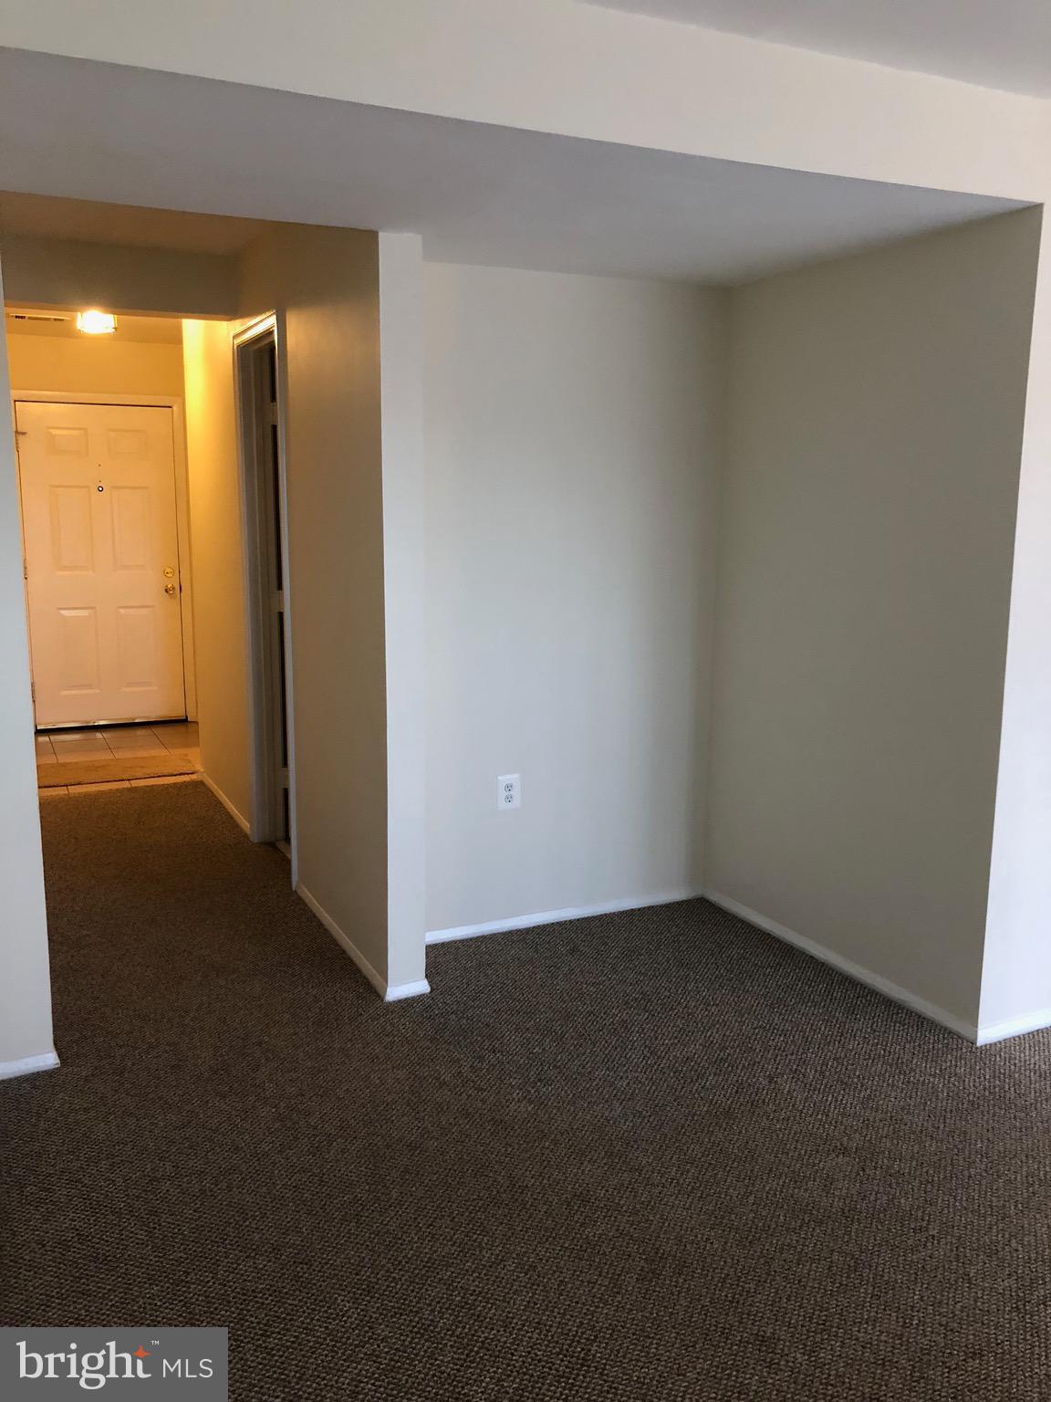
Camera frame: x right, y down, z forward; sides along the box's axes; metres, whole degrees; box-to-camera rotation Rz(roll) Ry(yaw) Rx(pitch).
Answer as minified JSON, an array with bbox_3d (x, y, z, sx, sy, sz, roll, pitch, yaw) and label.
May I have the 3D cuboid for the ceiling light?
[{"bbox_3d":[-2.191,-1.947,5.786,0.180,0.125,0.180,-4,11,-25],"label":"ceiling light"}]

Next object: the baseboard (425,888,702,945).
[{"bbox_3d":[0.119,0.762,4.038,1.213,0.046,0.015,-4,11,-25],"label":"baseboard"}]

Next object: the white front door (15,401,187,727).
[{"bbox_3d":[-2.699,-0.858,7.271,0.930,2.022,0.045,-4,11,-25],"label":"white front door"}]

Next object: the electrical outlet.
[{"bbox_3d":[-0.055,0.312,3.859,0.080,0.118,0.008,-4,11,-25],"label":"electrical outlet"}]

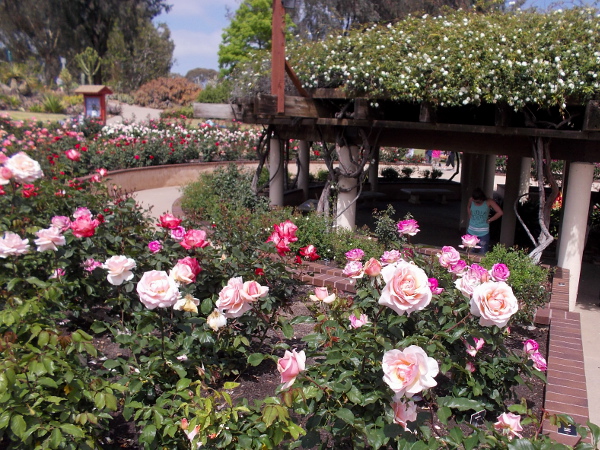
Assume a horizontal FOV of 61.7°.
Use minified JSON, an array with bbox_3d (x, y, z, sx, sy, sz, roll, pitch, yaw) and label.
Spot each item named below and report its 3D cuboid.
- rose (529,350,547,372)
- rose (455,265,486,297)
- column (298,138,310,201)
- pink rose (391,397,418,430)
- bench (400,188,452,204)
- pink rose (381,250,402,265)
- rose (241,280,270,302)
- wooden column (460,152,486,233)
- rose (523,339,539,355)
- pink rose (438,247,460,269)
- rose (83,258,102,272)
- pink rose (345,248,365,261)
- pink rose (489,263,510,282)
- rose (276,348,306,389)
[{"bbox_3d":[1.067,0.611,2.250,0.070,0.092,0.080,9,15,35],"label":"rose"},{"bbox_3d":[0.558,0.184,1.650,0.095,0.080,0.085,5,12,19],"label":"rose"},{"bbox_3d":[0.121,-1.648,15.200,0.310,2.100,0.310,1,12,0],"label":"column"},{"bbox_3d":[0.256,0.459,1.230,0.070,0.080,0.070,-4,13,-22],"label":"pink rose"},{"bbox_3d":[4.216,-0.936,16.746,1.550,0.450,0.450,-1,11,-9],"label":"bench"},{"bbox_3d":[0.421,0.151,2.300,0.100,0.063,0.095,1,12,0],"label":"pink rose"},{"bbox_3d":[-0.136,0.198,1.500,0.080,0.055,0.075,0,11,-5],"label":"rose"},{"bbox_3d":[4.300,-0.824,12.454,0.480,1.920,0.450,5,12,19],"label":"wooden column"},{"bbox_3d":[0.871,0.459,1.900,0.055,0.052,0.055,6,12,26],"label":"rose"},{"bbox_3d":[0.686,0.149,2.300,0.097,0.095,0.080,2,12,6],"label":"pink rose"},{"bbox_3d":[-0.869,0.169,2.100,0.080,0.060,0.075,1,12,0],"label":"rose"},{"bbox_3d":[0.255,0.140,2.350,0.095,0.058,0.090,1,12,0],"label":"pink rose"},{"bbox_3d":[0.718,0.170,1.800,0.070,0.066,0.065,5,12,22],"label":"pink rose"},{"bbox_3d":[-0.020,0.345,1.200,0.067,0.082,0.065,1,11,-1],"label":"rose"}]

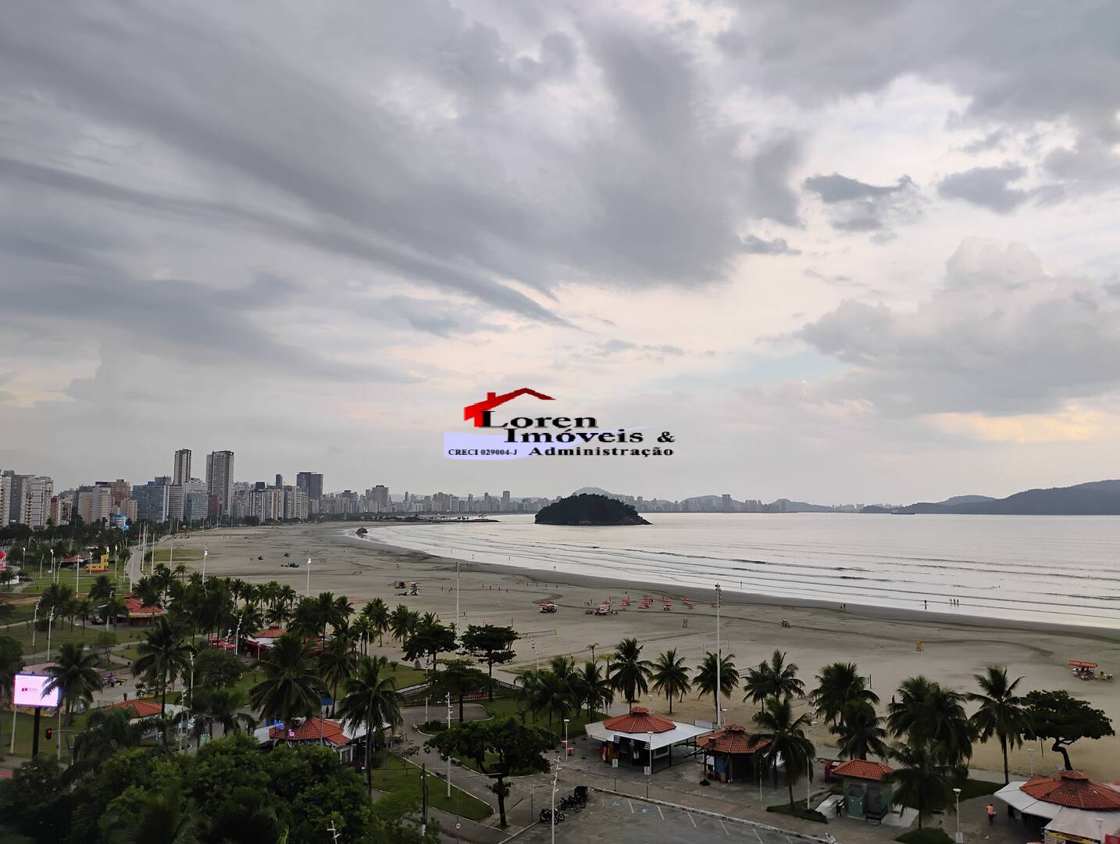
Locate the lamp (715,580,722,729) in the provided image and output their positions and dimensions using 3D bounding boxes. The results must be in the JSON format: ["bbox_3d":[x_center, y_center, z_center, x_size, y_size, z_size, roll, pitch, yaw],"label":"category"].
[{"bbox_3d":[20.255,29.850,116.518,0.900,18.230,0.900,-4,-7,37],"label":"lamp"}]

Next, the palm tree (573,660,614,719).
[{"bbox_3d":[4.296,35.226,118.633,5.390,7.930,5.390,0,-5,0],"label":"palm tree"}]

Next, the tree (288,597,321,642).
[{"bbox_3d":[-45.810,36.910,163.260,5.830,10.840,5.830,2,-6,-15],"label":"tree"}]

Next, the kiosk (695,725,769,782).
[{"bbox_3d":[18.700,34.775,97.524,7.500,4.800,7.500,-2,-6,22],"label":"kiosk"}]

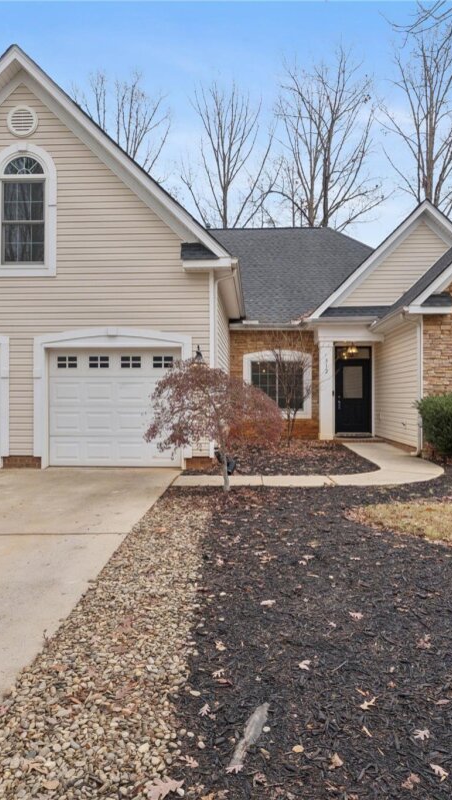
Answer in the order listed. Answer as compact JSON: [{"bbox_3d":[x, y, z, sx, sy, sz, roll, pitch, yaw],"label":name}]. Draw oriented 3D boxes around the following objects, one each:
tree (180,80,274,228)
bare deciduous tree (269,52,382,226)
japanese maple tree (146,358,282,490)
[{"bbox_3d":[0.100,-9.550,33.500,5.900,21.100,5.700,0,0,2],"label":"tree"},{"bbox_3d":[6.100,-10.100,32.000,6.900,22.200,6.700,0,0,2],"label":"bare deciduous tree"},{"bbox_3d":[-0.170,0.355,7.700,1.950,1.900,1.850,0,0,2],"label":"japanese maple tree"}]

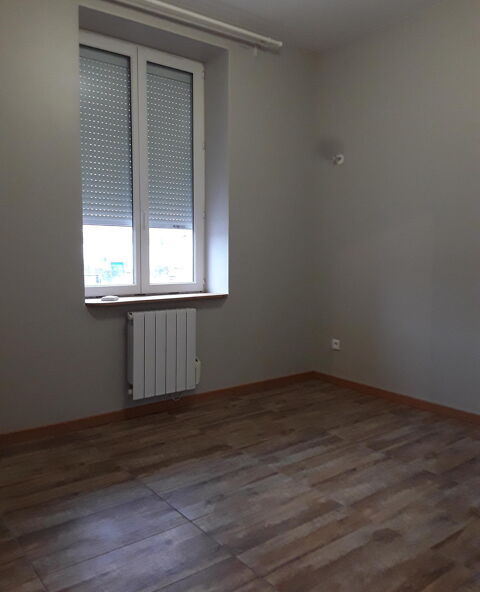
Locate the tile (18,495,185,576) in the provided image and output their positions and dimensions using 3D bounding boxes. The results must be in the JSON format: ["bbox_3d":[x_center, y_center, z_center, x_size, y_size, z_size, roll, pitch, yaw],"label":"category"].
[{"bbox_3d":[-0.534,0.957,2.032,0.599,0.011,0.297,-4,7,-37],"label":"tile"}]

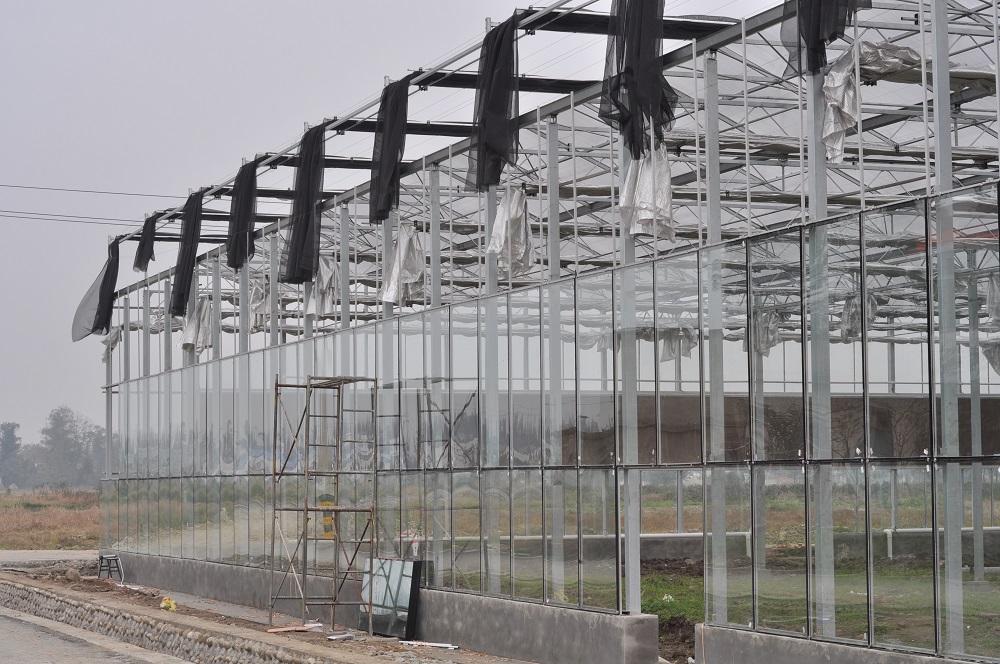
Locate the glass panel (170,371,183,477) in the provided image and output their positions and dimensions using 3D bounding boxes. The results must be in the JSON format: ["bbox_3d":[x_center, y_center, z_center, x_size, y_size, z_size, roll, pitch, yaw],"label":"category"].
[{"bbox_3d":[-6.280,1.774,40.336,0.020,2.028,0.975,1,-4,-22],"label":"glass panel"}]

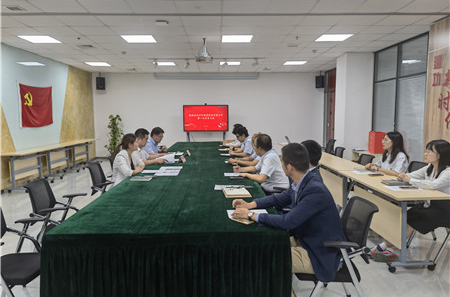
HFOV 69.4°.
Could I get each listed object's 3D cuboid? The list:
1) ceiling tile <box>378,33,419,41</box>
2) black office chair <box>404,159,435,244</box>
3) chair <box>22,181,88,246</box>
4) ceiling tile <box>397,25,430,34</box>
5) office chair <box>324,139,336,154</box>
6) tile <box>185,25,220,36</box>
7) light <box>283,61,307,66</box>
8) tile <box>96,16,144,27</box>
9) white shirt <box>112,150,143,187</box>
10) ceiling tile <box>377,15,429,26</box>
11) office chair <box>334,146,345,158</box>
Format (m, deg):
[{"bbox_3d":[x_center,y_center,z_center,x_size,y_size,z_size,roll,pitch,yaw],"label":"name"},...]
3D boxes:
[{"bbox_3d":[3.239,-2.086,6.115,0.595,0.020,0.595,-1,6,-1],"label":"ceiling tile"},{"bbox_3d":[2.340,0.669,4.200,0.600,0.880,0.580,-1,6,-2],"label":"black office chair"},{"bbox_3d":[-1.537,0.747,3.124,0.580,0.840,0.580,-1,6,-7],"label":"chair"},{"bbox_3d":[3.247,-2.022,5.499,0.600,0.020,0.600,-1,6,-1],"label":"ceiling tile"},{"bbox_3d":[2.347,0.199,7.909,0.580,0.870,0.580,-1,6,-1],"label":"office chair"},{"bbox_3d":[-0.352,-1.986,5.438,0.600,0.020,0.600,-1,6,-1],"label":"tile"},{"bbox_3d":[1.964,-2.402,9.072,0.600,0.050,0.600,-1,6,-1],"label":"light"},{"bbox_3d":[-1.537,-1.903,4.836,0.595,0.020,0.595,-1,6,-1],"label":"tile"},{"bbox_3d":[-1.232,0.308,4.100,0.370,0.580,0.440,-1,6,-1],"label":"white shirt"},{"bbox_3d":[2.658,-1.953,4.892,0.600,0.020,0.600,-1,6,-1],"label":"ceiling tile"},{"bbox_3d":[1.983,0.401,6.266,0.580,0.860,0.580,-1,6,-1],"label":"office chair"}]

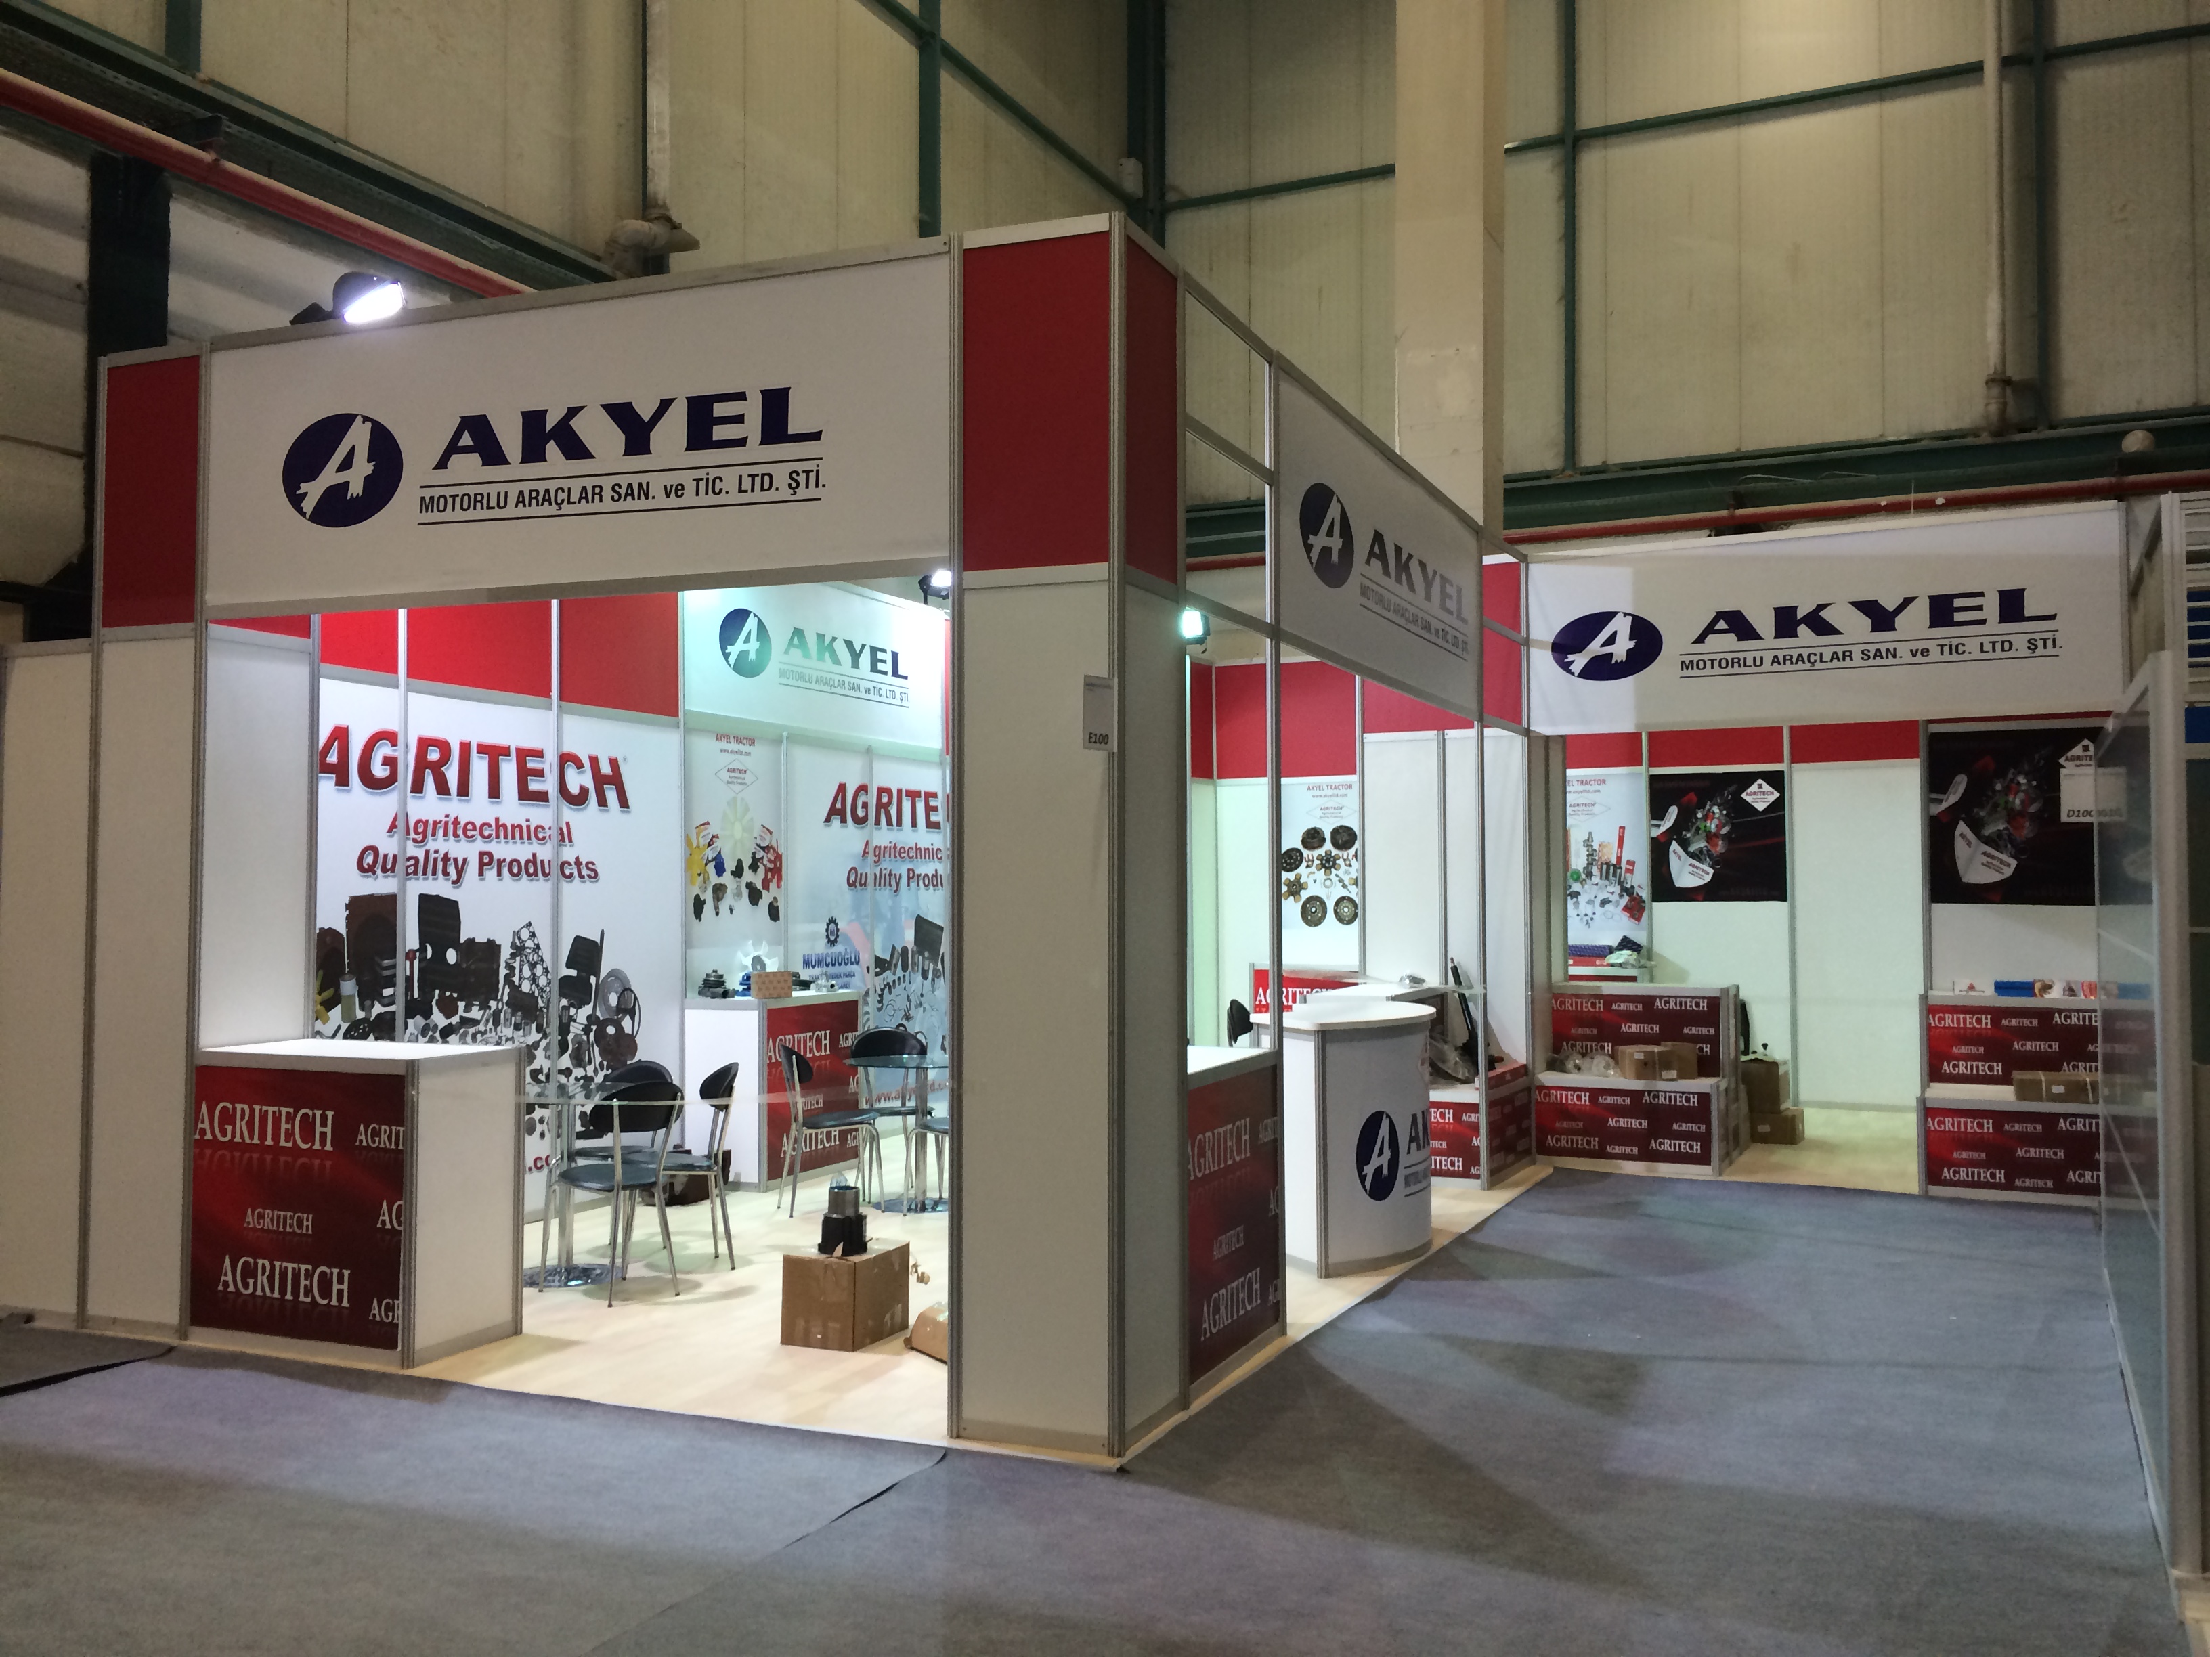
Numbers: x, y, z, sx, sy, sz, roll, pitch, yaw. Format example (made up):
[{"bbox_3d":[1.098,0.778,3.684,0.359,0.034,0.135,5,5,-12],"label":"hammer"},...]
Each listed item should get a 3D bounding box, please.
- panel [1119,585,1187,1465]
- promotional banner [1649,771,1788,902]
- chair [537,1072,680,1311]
[{"bbox_3d":[0.130,0.516,5.548,0.040,2.430,0.480,-1,-2,23],"label":"panel"},{"bbox_3d":[4.560,0.074,14.235,0.950,0.950,0.030,-1,-2,23],"label":"promotional banner"},{"bbox_3d":[-1.901,1.384,7.420,0.460,0.820,0.410,-1,-2,42],"label":"chair"}]

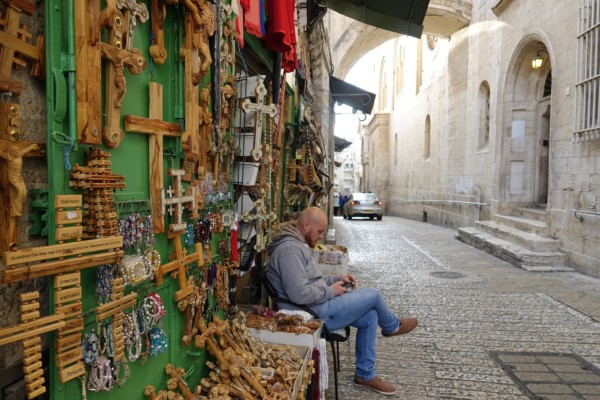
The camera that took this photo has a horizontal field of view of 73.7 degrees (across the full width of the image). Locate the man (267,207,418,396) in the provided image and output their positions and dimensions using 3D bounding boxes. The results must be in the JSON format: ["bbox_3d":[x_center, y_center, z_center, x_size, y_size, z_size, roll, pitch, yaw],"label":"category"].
[{"bbox_3d":[0.270,0.675,2.780,0.980,1.280,0.550,1,3,8],"label":"man"}]

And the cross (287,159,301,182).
[{"bbox_3d":[-0.070,-0.317,4.300,0.160,0.250,0.025,-1,3,-37],"label":"cross"}]

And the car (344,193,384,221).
[{"bbox_3d":[3.530,0.430,23.500,1.770,1.470,4.500,1,1,1],"label":"car"}]

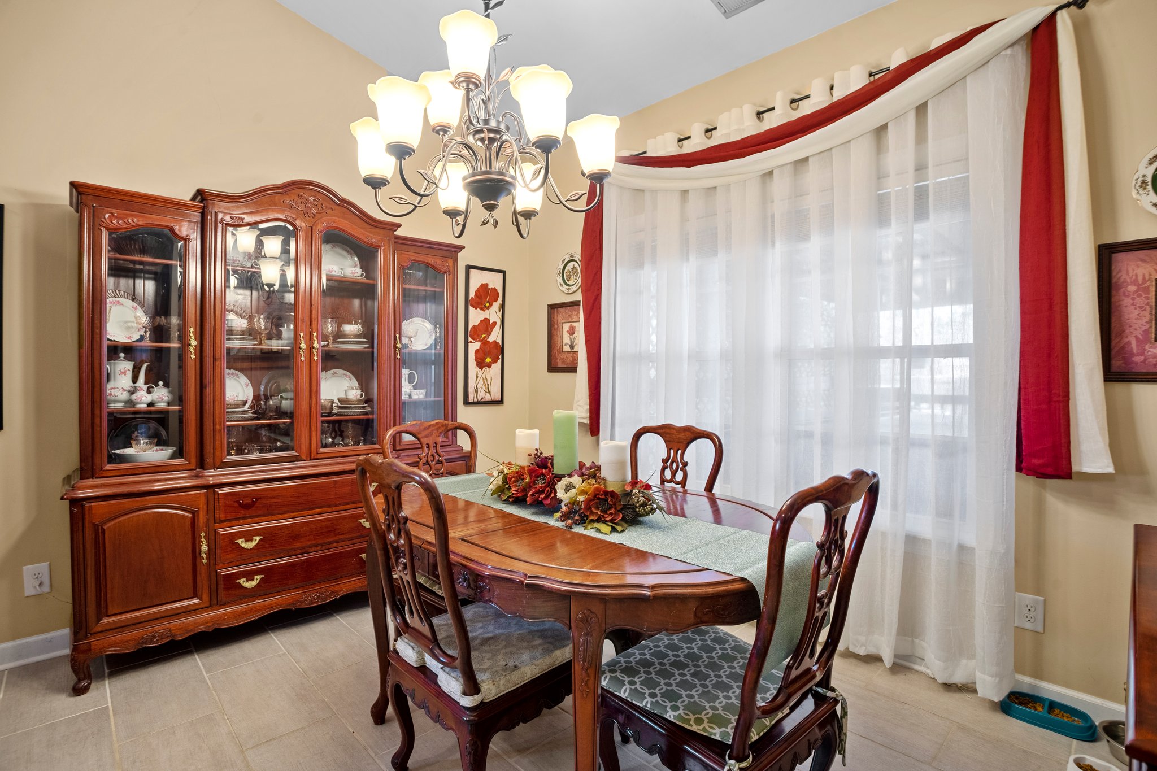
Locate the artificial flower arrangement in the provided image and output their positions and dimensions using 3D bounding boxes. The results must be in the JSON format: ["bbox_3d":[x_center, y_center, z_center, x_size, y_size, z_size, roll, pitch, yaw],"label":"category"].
[{"bbox_3d":[-0.020,0.296,1.673,0.290,0.160,0.570,0,1,-44],"label":"artificial flower arrangement"}]

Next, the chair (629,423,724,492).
[{"bbox_3d":[0.225,0.649,2.112,0.560,0.975,0.490,0,1,-44],"label":"chair"}]

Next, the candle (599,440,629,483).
[{"bbox_3d":[0.111,0.242,1.680,0.084,0.155,0.084,0,1,0],"label":"candle"}]

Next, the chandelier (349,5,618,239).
[{"bbox_3d":[-0.280,-0.795,1.622,0.780,0.720,0.780,0,1,-44],"label":"chandelier"}]

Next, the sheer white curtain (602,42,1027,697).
[{"bbox_3d":[0.857,-0.086,2.639,0.110,2.469,1.998,0,1,-44],"label":"sheer white curtain"}]

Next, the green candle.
[{"bbox_3d":[-0.042,0.190,1.840,0.084,0.206,0.084,0,1,0],"label":"green candle"}]

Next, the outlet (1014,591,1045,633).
[{"bbox_3d":[1.589,0.800,1.923,0.008,0.124,0.079,0,1,-44],"label":"outlet"}]

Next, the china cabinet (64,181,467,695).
[{"bbox_3d":[-1.374,0.098,2.679,1.700,2.082,0.430,0,1,-44],"label":"china cabinet"}]

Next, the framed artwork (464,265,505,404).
[{"bbox_3d":[-0.620,-0.328,3.633,0.315,0.910,0.025,0,1,-44],"label":"framed artwork"}]

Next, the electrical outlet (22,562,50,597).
[{"bbox_3d":[-2.183,0.784,2.204,0.079,0.124,0.008,0,1,-44],"label":"electrical outlet"}]

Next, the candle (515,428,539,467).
[{"bbox_3d":[-0.167,0.230,1.829,0.075,0.150,0.075,0,1,-44],"label":"candle"}]

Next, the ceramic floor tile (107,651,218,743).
[{"bbox_3d":[-1.556,1.140,2.038,0.289,0.010,0.598,0,1,-43],"label":"ceramic floor tile"}]

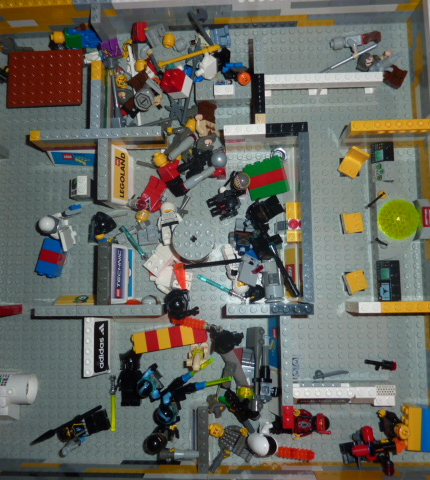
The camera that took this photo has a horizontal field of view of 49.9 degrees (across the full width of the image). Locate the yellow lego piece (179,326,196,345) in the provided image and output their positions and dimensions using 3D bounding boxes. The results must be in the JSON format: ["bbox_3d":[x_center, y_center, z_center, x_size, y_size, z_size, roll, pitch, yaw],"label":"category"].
[{"bbox_3d":[-0.021,0.077,0.377,0.010,0.016,0.016,-11,84,2],"label":"yellow lego piece"}]

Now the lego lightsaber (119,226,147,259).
[{"bbox_3d":[-0.067,0.004,0.390,0.005,0.005,0.038,-38,91,-1],"label":"lego lightsaber"}]

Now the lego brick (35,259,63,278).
[{"bbox_3d":[-0.138,0.024,0.387,0.016,0.016,0.011,14,85,4],"label":"lego brick"}]

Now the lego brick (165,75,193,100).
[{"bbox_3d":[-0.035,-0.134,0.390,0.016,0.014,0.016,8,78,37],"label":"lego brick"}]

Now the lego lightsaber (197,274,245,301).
[{"bbox_3d":[0.006,0.040,0.381,0.045,0.004,0.004,27,86,5],"label":"lego lightsaber"}]

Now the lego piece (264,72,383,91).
[{"bbox_3d":[0.089,-0.132,0.380,0.096,0.011,0.008,0,84,3],"label":"lego piece"}]

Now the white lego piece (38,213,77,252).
[{"bbox_3d":[-0.128,-0.005,0.378,0.018,0.042,0.026,-15,84,1],"label":"white lego piece"}]

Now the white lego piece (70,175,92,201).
[{"bbox_3d":[-0.114,-0.044,0.387,0.016,0.011,0.016,-1,84,3],"label":"white lego piece"}]

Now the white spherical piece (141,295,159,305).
[{"bbox_3d":[-0.053,0.051,0.381,0.016,0.012,0.013,-1,84,3],"label":"white spherical piece"}]

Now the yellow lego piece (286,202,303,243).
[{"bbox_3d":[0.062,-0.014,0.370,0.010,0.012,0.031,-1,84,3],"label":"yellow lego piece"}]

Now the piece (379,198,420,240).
[{"bbox_3d":[0.145,-0.016,0.364,0.032,0.009,0.032,-1,84,3],"label":"piece"}]

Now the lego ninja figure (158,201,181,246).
[{"bbox_3d":[-0.037,-0.014,0.377,0.019,0.011,0.038,9,121,3],"label":"lego ninja figure"}]

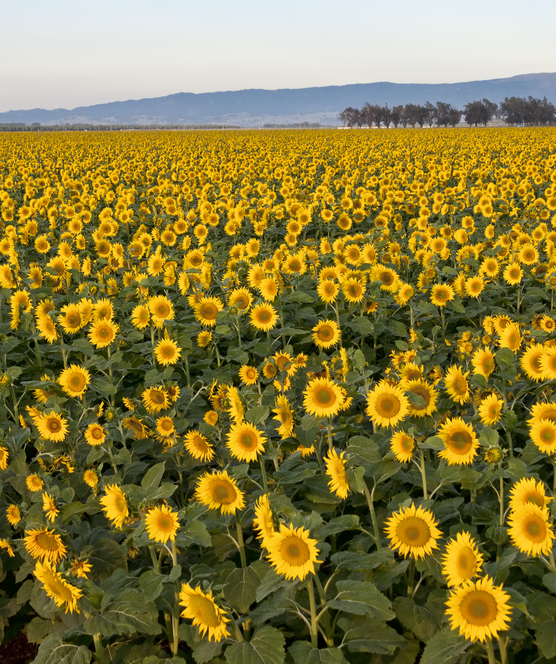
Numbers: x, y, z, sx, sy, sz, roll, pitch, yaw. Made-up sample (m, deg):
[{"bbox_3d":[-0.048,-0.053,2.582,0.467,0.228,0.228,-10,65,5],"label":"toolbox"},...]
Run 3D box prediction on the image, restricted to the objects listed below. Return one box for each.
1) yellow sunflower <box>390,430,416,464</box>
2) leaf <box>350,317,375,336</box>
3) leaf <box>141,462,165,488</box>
[{"bbox_3d":[0.632,0.577,8.800,0.160,0.165,0.060,6,13,43],"label":"yellow sunflower"},{"bbox_3d":[0.614,-0.040,12.700,0.175,0.060,0.170,1,49,8],"label":"leaf"},{"bbox_3d":[-0.575,0.657,8.000,0.100,0.115,0.060,2,7,17],"label":"leaf"}]

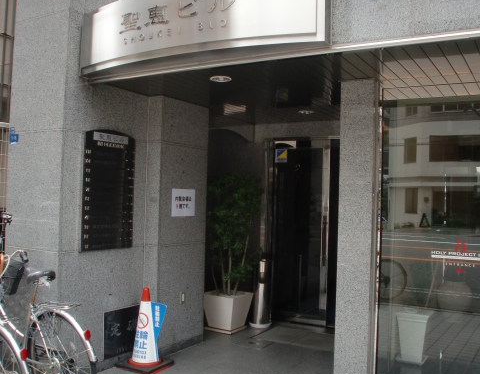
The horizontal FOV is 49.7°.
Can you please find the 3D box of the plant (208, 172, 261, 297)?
[{"bbox_3d":[-0.090,0.564,6.117,0.680,1.419,0.680,2,-2,0],"label":"plant"}]

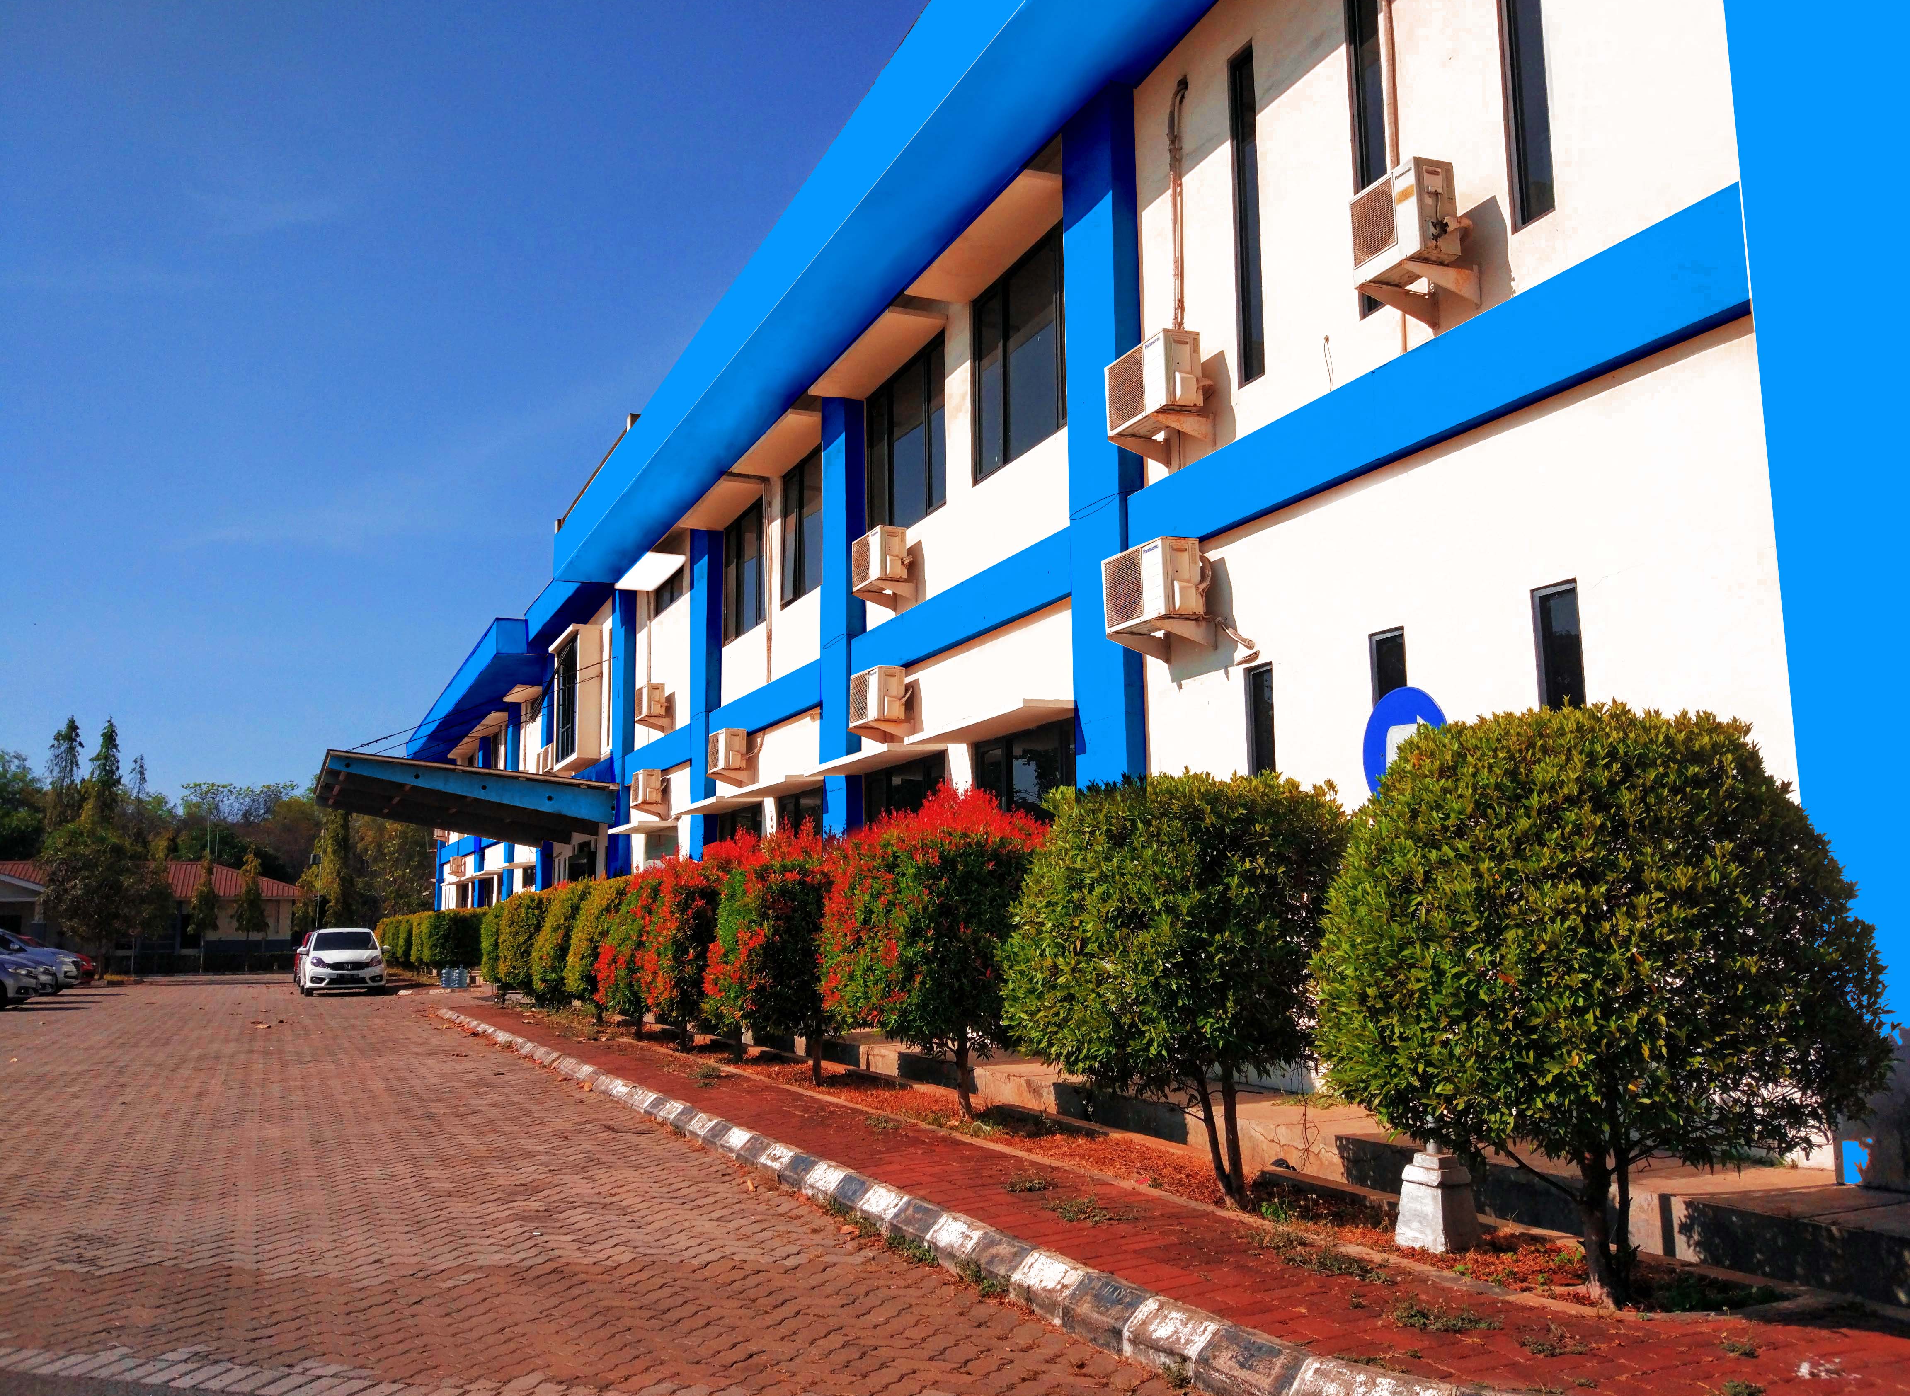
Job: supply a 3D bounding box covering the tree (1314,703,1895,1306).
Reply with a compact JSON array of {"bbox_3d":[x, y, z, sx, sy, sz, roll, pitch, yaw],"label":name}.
[{"bbox_3d":[2.188,1.031,5.314,1.850,2.000,1.850,3,-10,-24],"label":"tree"}]

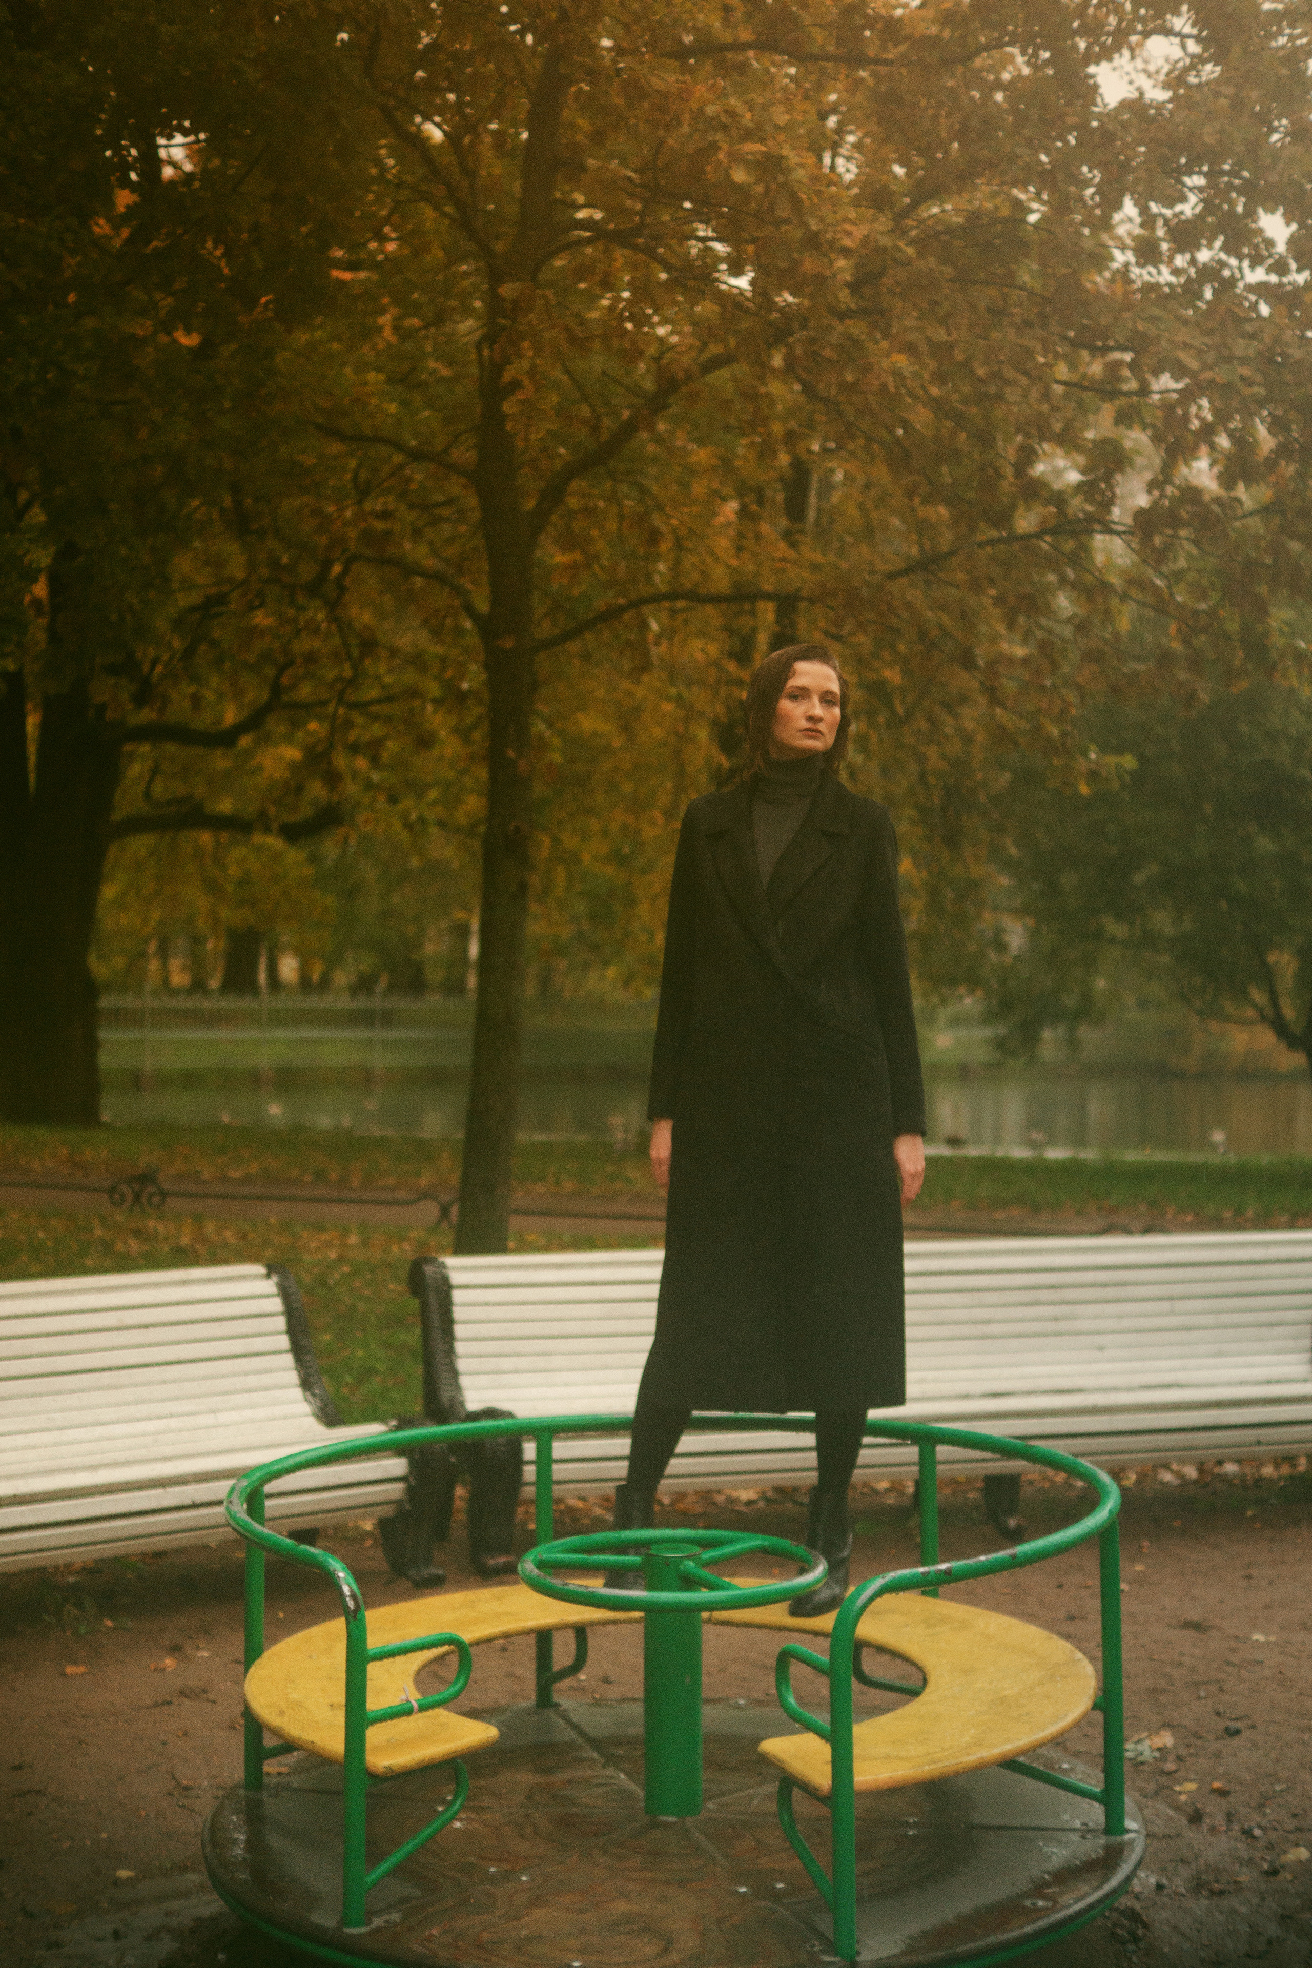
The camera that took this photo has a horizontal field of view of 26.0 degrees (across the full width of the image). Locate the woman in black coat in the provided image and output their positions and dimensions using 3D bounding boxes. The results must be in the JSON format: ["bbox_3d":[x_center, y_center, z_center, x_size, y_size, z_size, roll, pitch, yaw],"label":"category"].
[{"bbox_3d":[0.219,0.260,5.362,0.570,1.799,0.400,0,1,10],"label":"woman in black coat"}]

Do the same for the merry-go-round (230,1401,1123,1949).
[{"bbox_3d":[0.029,1.191,4.813,1.576,0.698,1.576,0,1,11],"label":"merry-go-round"}]

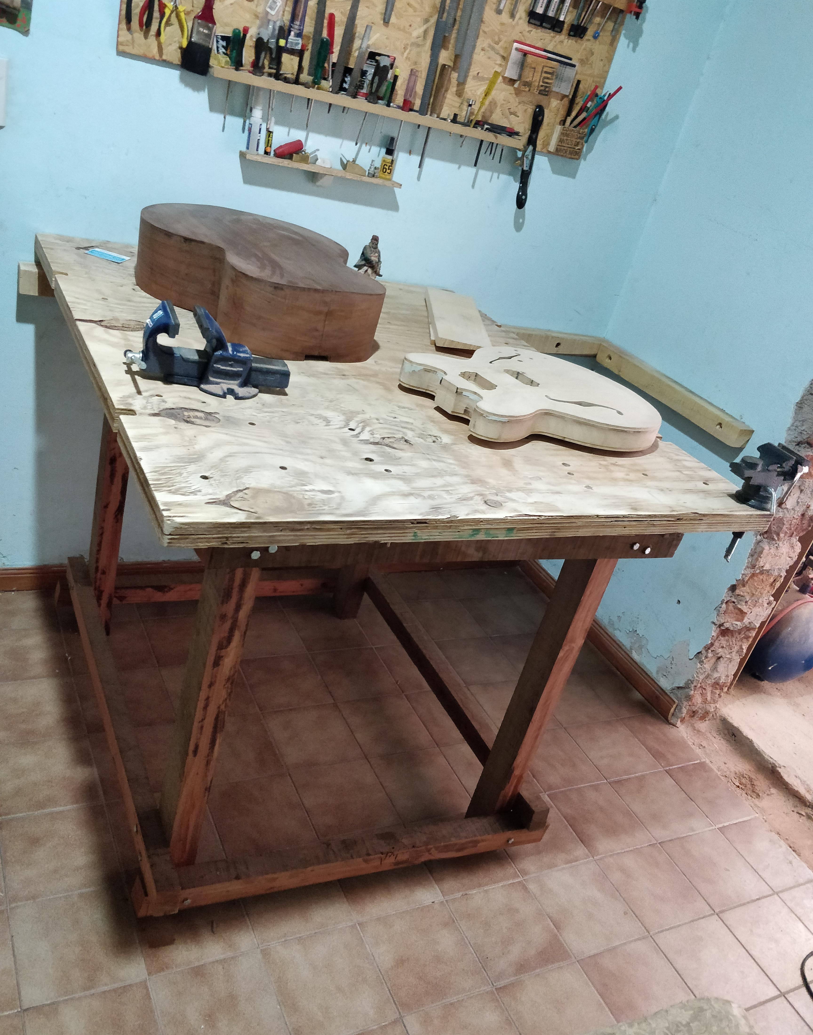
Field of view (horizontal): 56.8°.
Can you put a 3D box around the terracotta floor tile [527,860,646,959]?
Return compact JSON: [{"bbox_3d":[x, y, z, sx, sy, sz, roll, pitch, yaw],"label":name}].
[{"bbox_3d":[0.424,0.926,1.783,0.203,0.010,0.193,-2,35,-29],"label":"terracotta floor tile"}]

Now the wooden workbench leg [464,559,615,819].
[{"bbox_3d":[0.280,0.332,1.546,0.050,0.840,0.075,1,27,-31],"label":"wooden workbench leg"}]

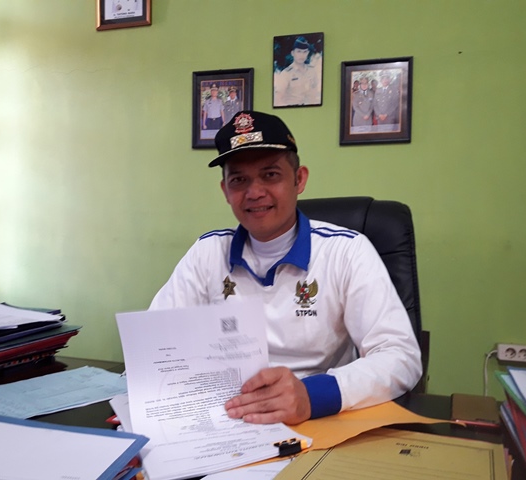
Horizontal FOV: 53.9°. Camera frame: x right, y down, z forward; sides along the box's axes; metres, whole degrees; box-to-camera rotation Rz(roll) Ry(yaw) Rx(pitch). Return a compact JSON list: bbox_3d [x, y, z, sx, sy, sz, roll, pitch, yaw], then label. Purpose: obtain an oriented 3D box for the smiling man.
[{"bbox_3d":[0.020,0.392,1.050,0.560,1.330,0.660,1,1,19],"label":"smiling man"}]

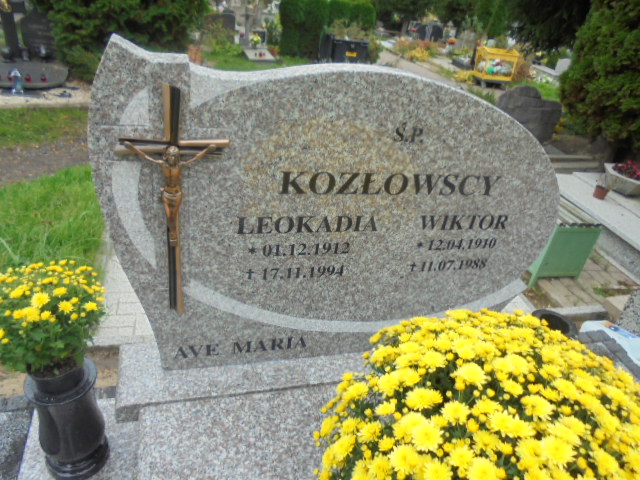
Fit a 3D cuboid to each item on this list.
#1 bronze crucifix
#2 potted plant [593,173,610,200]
[{"bbox_3d":[-0.350,-0.057,1.168,0.247,0.620,0.070,-1,31,-16],"label":"bronze crucifix"},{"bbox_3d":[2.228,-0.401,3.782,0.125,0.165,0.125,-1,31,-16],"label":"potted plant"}]

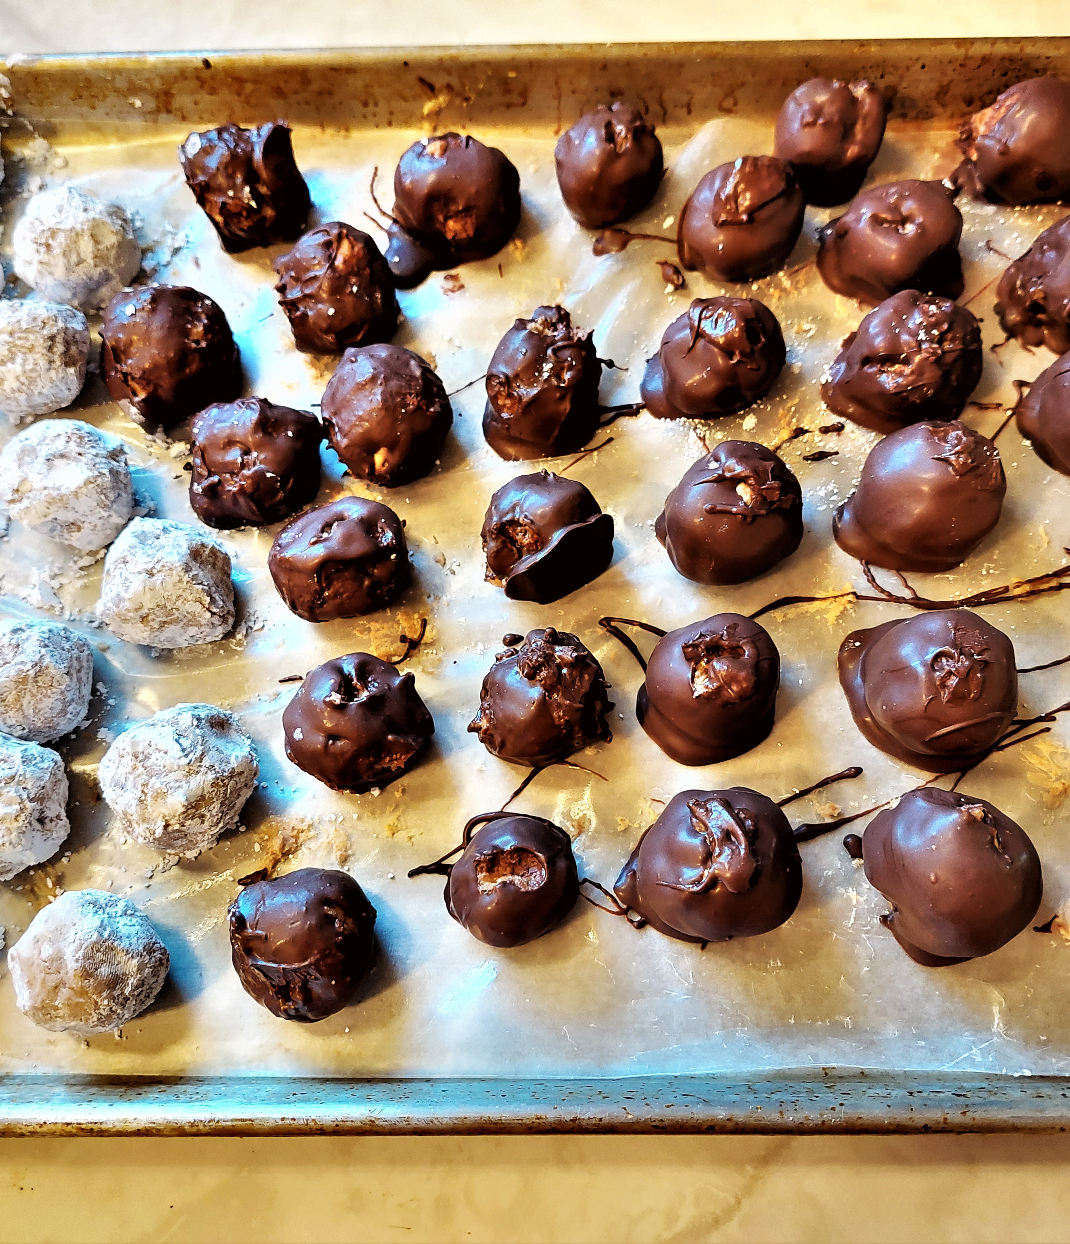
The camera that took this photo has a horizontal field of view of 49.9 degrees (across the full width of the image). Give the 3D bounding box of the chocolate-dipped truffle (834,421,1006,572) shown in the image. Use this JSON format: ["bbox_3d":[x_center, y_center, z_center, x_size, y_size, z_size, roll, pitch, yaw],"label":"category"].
[{"bbox_3d":[0.109,-0.036,0.326,0.047,0.037,0.044,0,70,1],"label":"chocolate-dipped truffle"}]

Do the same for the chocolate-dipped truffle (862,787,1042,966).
[{"bbox_3d":[0.106,0.065,0.295,0.044,0.039,0.044,-1,72,1],"label":"chocolate-dipped truffle"}]

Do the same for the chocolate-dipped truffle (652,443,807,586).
[{"bbox_3d":[0.054,-0.030,0.321,0.041,0.037,0.041,-1,72,1],"label":"chocolate-dipped truffle"}]

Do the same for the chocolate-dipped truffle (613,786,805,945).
[{"bbox_3d":[0.044,0.062,0.293,0.047,0.035,0.040,0,70,1],"label":"chocolate-dipped truffle"}]

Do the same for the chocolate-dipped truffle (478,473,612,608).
[{"bbox_3d":[0.003,-0.024,0.326,0.038,0.033,0.039,0,70,1],"label":"chocolate-dipped truffle"}]

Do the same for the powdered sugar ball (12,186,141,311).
[{"bbox_3d":[-0.142,-0.116,0.358,0.038,0.035,0.038,-1,72,1],"label":"powdered sugar ball"}]

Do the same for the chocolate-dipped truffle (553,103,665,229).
[{"bbox_3d":[0.024,-0.146,0.367,0.035,0.034,0.040,-1,72,1],"label":"chocolate-dipped truffle"}]

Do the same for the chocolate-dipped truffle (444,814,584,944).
[{"bbox_3d":[-0.006,0.067,0.300,0.036,0.031,0.035,-1,72,1],"label":"chocolate-dipped truffle"}]

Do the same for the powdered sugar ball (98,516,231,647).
[{"bbox_3d":[-0.102,-0.011,0.320,0.037,0.033,0.036,0,72,1],"label":"powdered sugar ball"}]

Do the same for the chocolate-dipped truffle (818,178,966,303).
[{"bbox_3d":[0.110,-0.118,0.358,0.044,0.034,0.038,0,70,1],"label":"chocolate-dipped truffle"}]

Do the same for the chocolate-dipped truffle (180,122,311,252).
[{"bbox_3d":[-0.092,-0.139,0.368,0.041,0.037,0.041,0,70,1],"label":"chocolate-dipped truffle"}]

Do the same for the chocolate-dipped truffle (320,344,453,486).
[{"bbox_3d":[-0.044,-0.061,0.339,0.039,0.035,0.043,0,70,1],"label":"chocolate-dipped truffle"}]

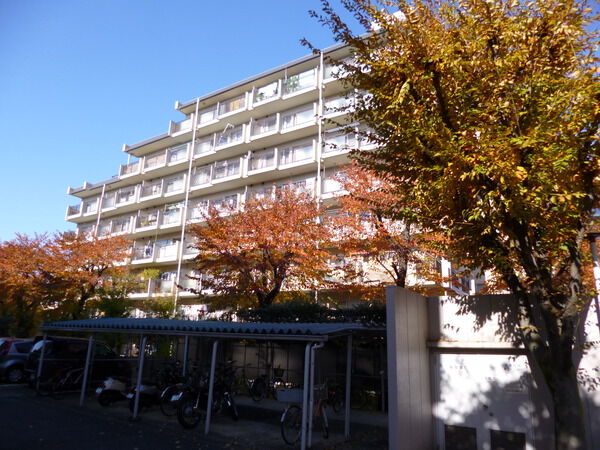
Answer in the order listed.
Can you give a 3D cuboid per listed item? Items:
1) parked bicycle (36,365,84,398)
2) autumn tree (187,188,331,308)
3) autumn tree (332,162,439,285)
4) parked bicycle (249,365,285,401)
[{"bbox_3d":[-7.151,4.649,12.777,0.550,1.030,1.700,-8,-18,31],"label":"parked bicycle"},{"bbox_3d":[-1.854,2.294,17.404,5.900,8.130,5.900,-8,-18,31],"label":"autumn tree"},{"bbox_3d":[3.558,1.618,15.005,4.900,8.540,4.900,-8,-18,31],"label":"autumn tree"},{"bbox_3d":[-0.965,4.971,13.198,0.550,1.050,1.720,-8,-18,31],"label":"parked bicycle"}]

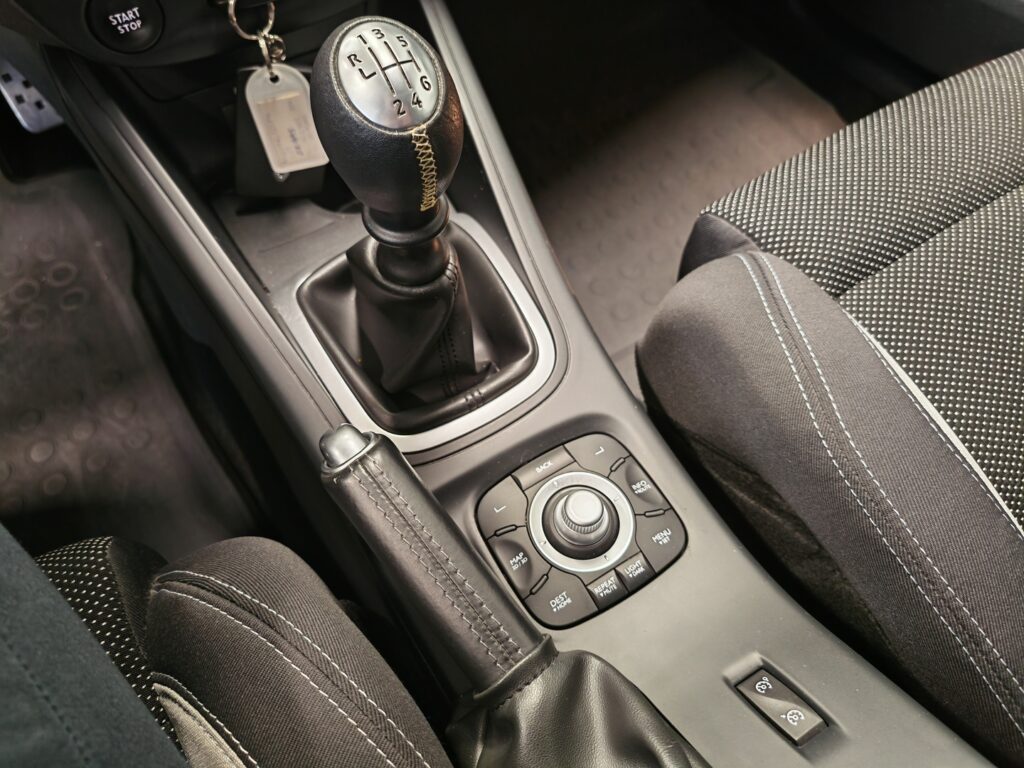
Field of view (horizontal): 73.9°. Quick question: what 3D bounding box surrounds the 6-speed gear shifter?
[{"bbox_3d":[-0.051,-0.074,0.329,0.063,0.190,0.065,-26,63,-17],"label":"6-speed gear shifter"}]

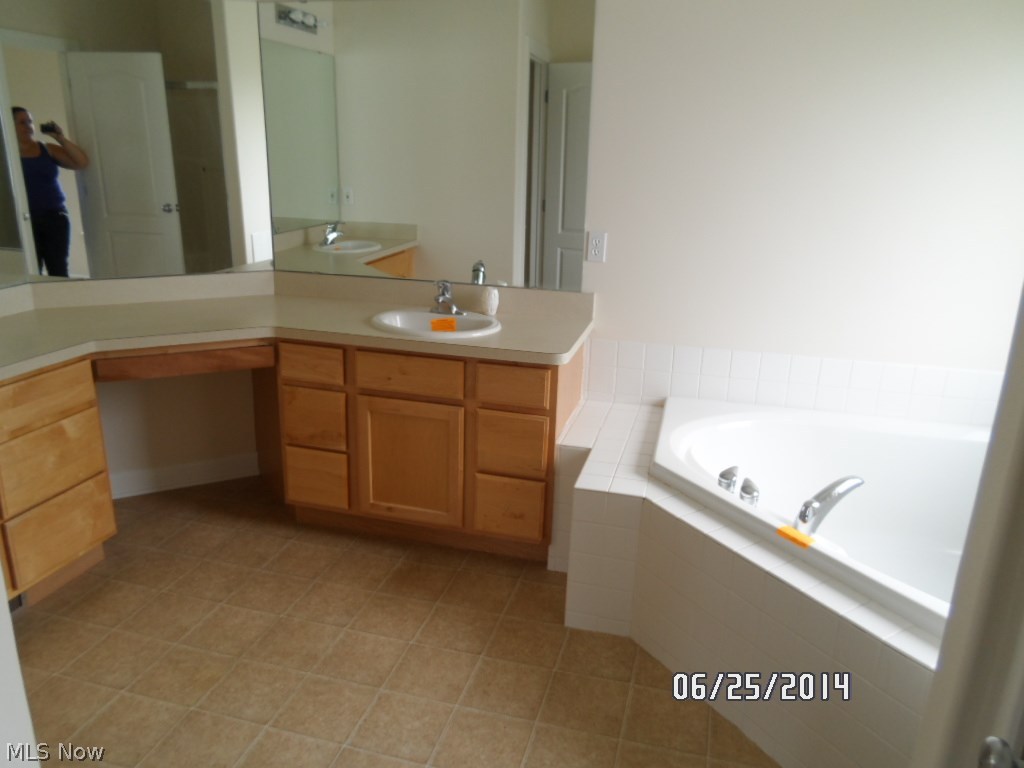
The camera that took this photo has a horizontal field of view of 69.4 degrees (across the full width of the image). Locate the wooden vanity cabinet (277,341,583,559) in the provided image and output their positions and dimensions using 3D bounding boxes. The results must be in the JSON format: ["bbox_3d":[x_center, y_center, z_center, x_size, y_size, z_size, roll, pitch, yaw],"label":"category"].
[{"bbox_3d":[-0.300,0.189,2.951,1.062,0.797,0.555,6,17,14],"label":"wooden vanity cabinet"}]

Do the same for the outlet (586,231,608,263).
[{"bbox_3d":[0.331,-0.530,2.870,0.071,0.116,0.010,6,17,14],"label":"outlet"}]

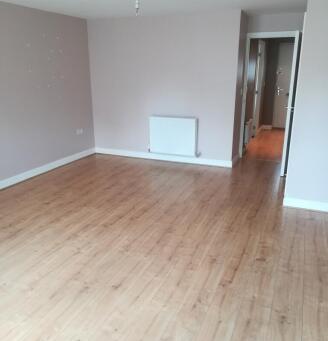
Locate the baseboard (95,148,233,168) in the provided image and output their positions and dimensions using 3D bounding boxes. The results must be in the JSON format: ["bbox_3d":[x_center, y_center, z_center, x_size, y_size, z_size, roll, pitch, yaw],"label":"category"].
[{"bbox_3d":[-0.108,-0.234,5.691,2.580,0.117,0.025,7,19,22],"label":"baseboard"}]

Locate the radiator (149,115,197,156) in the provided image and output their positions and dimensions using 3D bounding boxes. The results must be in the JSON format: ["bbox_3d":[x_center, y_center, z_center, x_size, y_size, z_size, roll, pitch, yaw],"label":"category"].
[{"bbox_3d":[0.146,-0.566,5.419,0.816,0.624,0.090,7,19,22],"label":"radiator"}]

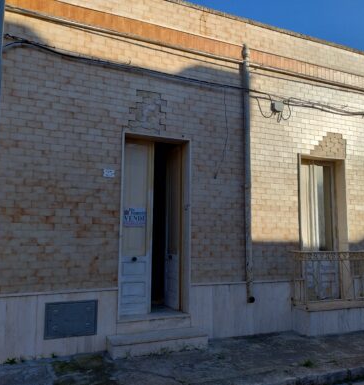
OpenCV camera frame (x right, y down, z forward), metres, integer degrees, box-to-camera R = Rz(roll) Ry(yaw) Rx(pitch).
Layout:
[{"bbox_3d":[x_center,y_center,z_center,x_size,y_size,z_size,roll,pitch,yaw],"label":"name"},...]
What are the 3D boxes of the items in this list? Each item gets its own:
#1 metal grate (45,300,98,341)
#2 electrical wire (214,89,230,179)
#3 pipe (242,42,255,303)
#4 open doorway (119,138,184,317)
[{"bbox_3d":[-1.506,1.742,5.070,0.699,0.472,0.035,3,-8,-23],"label":"metal grate"},{"bbox_3d":[0.681,-1.027,6.332,0.255,1.626,0.030,3,-8,-23],"label":"electrical wire"},{"bbox_3d":[1.140,-0.410,6.396,0.120,4.526,0.130,3,-8,-23],"label":"pipe"},{"bbox_3d":[-0.441,0.541,5.867,1.104,2.740,0.340,3,-8,-23],"label":"open doorway"}]

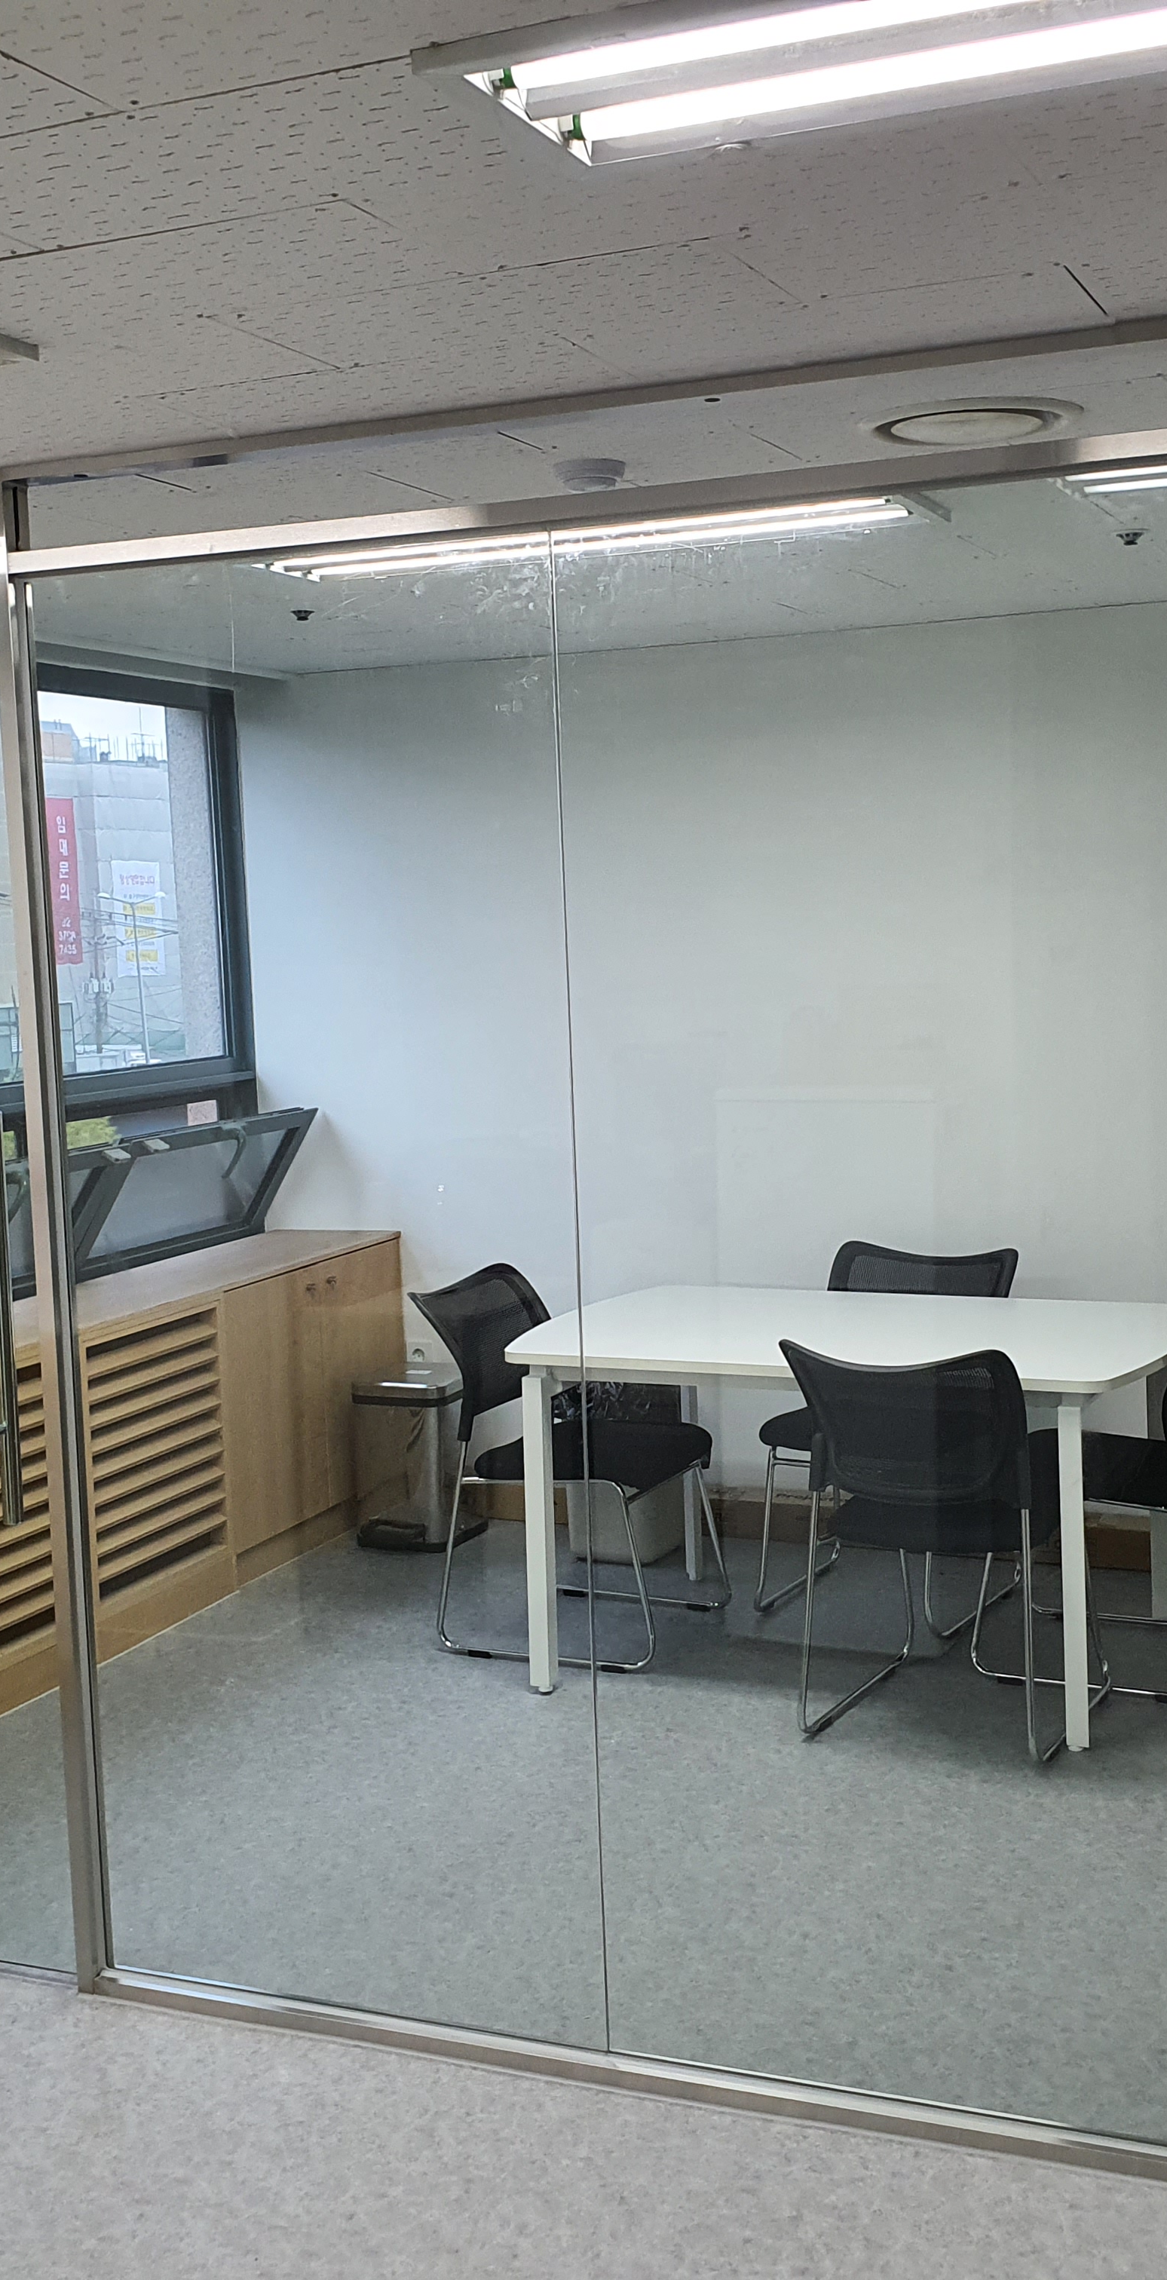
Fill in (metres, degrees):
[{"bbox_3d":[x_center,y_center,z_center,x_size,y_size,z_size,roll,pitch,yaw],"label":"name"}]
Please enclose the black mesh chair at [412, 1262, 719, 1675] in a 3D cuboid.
[{"bbox_3d":[-0.032,0.746,5.413,0.580,0.835,0.530,0,6,23],"label":"black mesh chair"}]

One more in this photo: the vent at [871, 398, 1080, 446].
[{"bbox_3d":[0.575,-1.042,3.358,0.320,0.035,0.320,0,6,23],"label":"vent"}]

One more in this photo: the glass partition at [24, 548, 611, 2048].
[{"bbox_3d":[-0.407,0.239,3.405,0.880,2.170,0.050,0,6,23],"label":"glass partition"}]

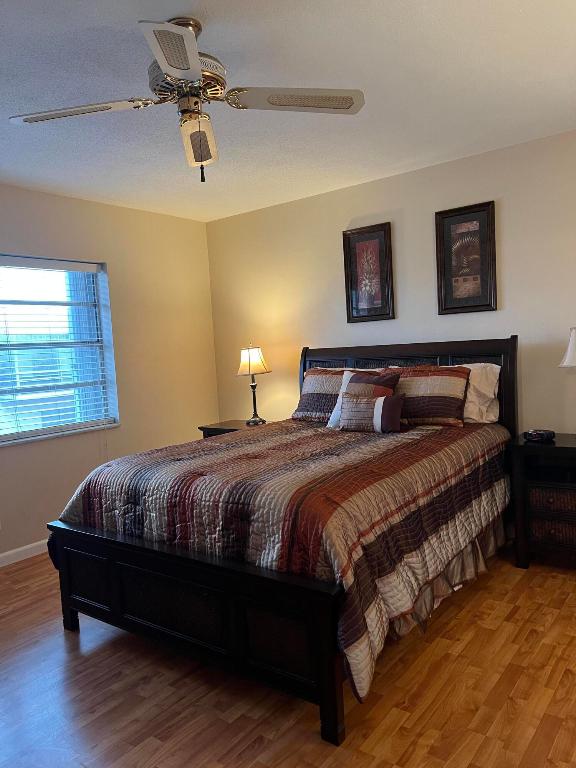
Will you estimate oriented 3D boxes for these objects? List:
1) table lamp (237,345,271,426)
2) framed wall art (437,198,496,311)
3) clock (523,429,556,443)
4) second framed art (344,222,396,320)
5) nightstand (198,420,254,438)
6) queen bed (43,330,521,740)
[{"bbox_3d":[-0.278,0.006,4.656,0.265,0.635,0.265,0,5,37],"label":"table lamp"},{"bbox_3d":[1.155,-0.803,3.748,0.378,0.678,0.030,0,5,37],"label":"framed wall art"},{"bbox_3d":[1.436,0.293,3.295,0.105,0.054,0.160,-6,5,-39],"label":"clock"},{"bbox_3d":[0.584,-0.794,4.179,0.382,0.671,0.030,0,5,37],"label":"second framed art"},{"bbox_3d":[-0.306,0.674,4.637,0.615,0.690,0.480,0,5,37],"label":"nightstand"},{"bbox_3d":[0.163,0.445,3.187,1.723,1.288,2.292,0,5,37],"label":"queen bed"}]

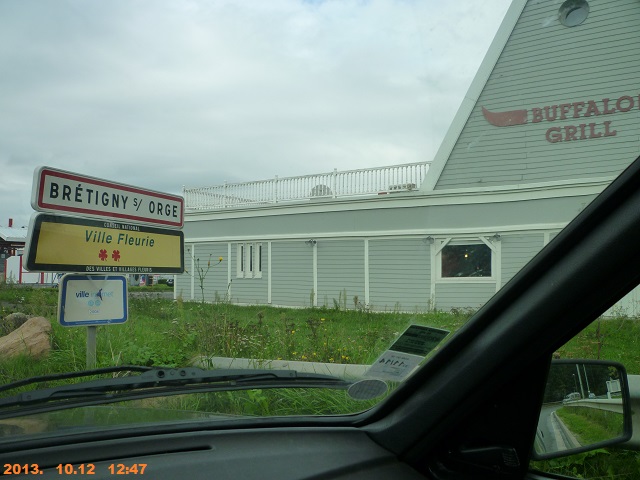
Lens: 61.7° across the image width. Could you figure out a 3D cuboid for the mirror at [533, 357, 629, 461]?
[{"bbox_3d":[0.363,0.246,0.806,0.167,0.136,0.085,1,-7,-14],"label":"mirror"}]

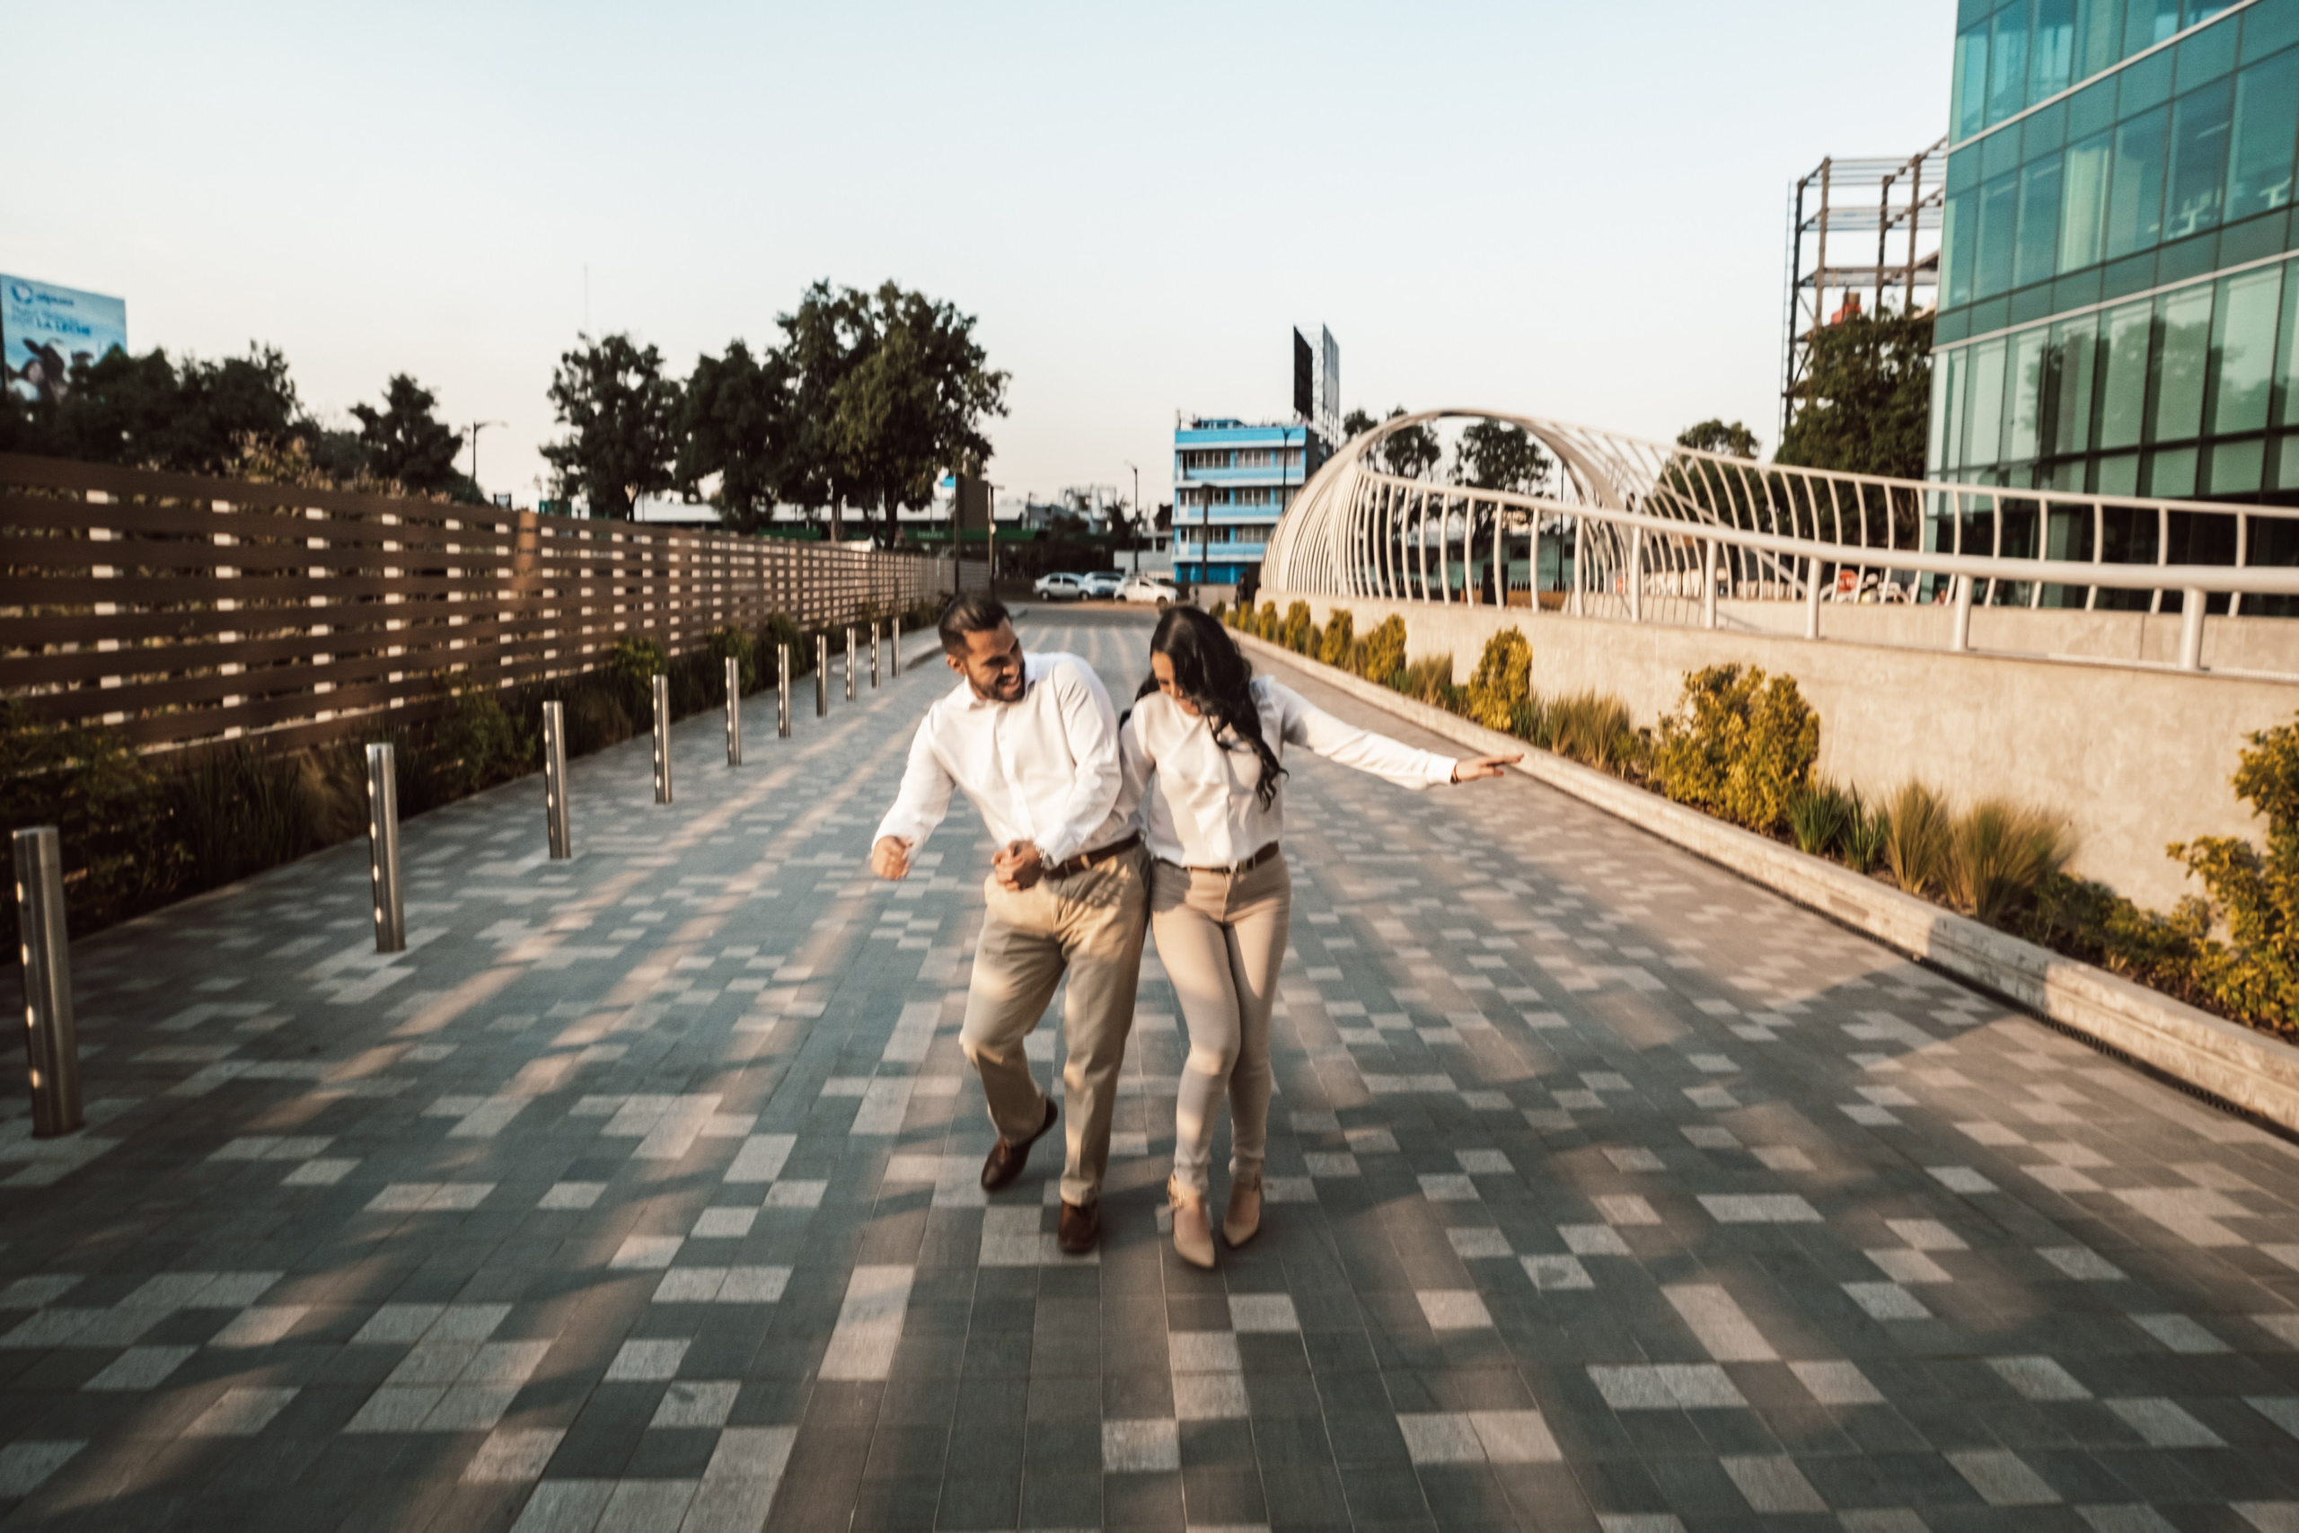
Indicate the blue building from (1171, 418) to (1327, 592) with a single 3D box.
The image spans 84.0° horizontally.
[{"bbox_3d":[8.333,-20.345,101.779,10.173,12.651,11.000,2,9,16],"label":"blue building"}]

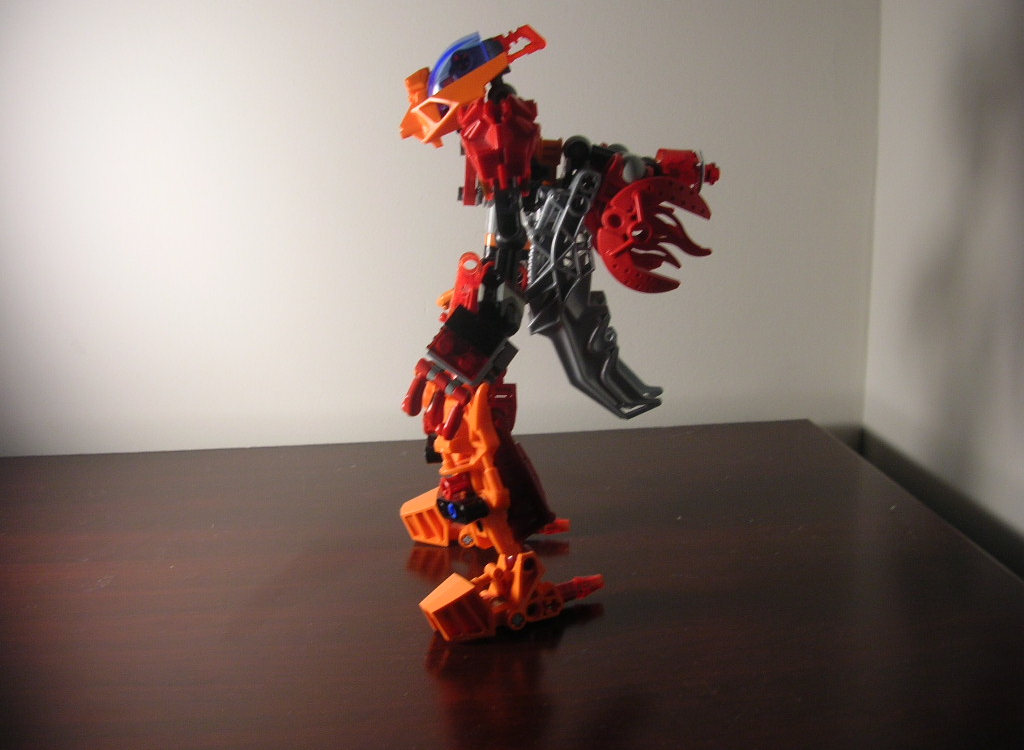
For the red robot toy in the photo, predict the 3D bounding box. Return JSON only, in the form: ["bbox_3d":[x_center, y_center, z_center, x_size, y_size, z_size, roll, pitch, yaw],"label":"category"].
[{"bbox_3d":[0.013,-0.018,0.401,0.132,0.224,0.180,-1,12,2],"label":"red robot toy"}]

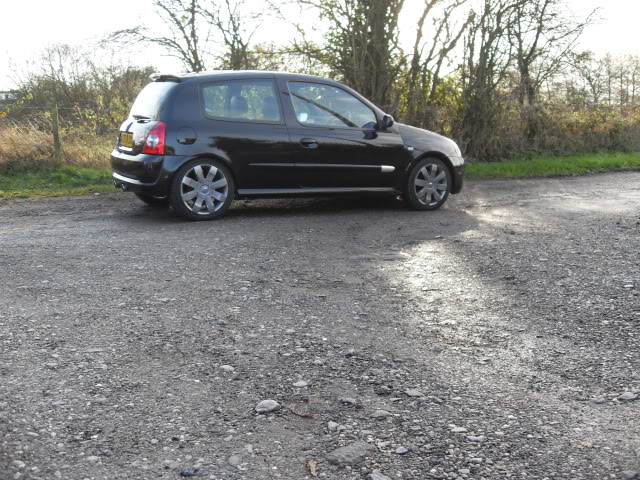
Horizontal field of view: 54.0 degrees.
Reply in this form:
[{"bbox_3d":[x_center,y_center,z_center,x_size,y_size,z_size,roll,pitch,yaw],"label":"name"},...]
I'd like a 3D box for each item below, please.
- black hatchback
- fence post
[{"bbox_3d":[-0.202,-1.031,6.861,3.800,1.420,1.680,-4,9,-28],"label":"black hatchback"},{"bbox_3d":[-4.710,-1.838,11.223,0.110,1.134,0.110,-3,8,-22],"label":"fence post"}]

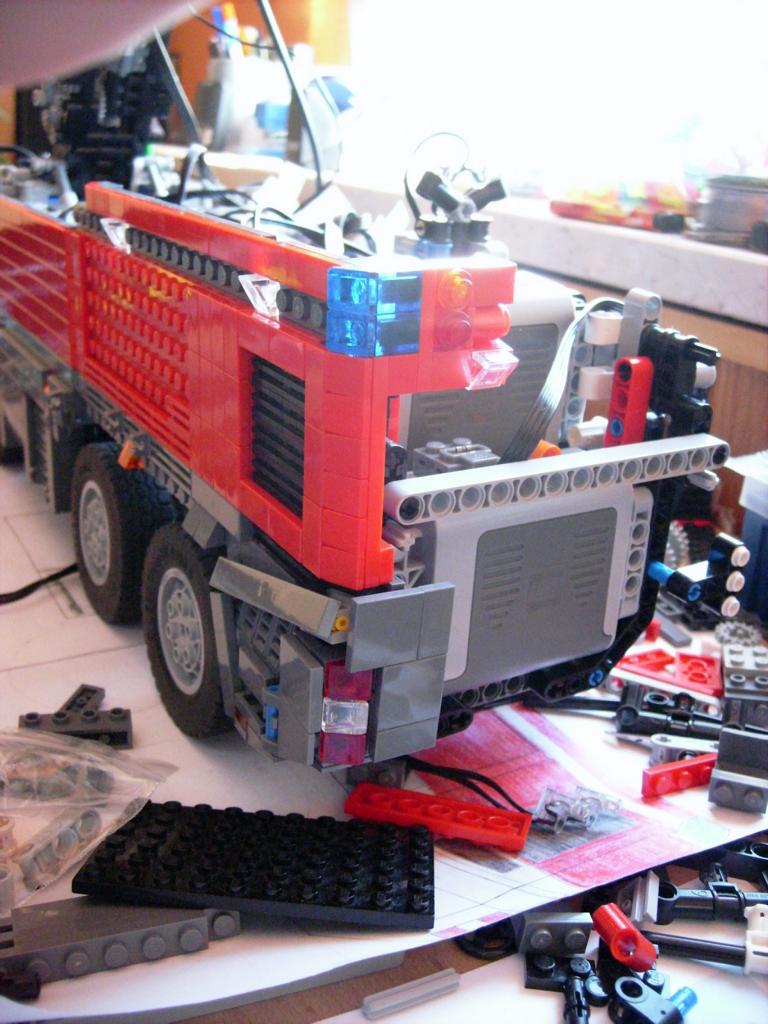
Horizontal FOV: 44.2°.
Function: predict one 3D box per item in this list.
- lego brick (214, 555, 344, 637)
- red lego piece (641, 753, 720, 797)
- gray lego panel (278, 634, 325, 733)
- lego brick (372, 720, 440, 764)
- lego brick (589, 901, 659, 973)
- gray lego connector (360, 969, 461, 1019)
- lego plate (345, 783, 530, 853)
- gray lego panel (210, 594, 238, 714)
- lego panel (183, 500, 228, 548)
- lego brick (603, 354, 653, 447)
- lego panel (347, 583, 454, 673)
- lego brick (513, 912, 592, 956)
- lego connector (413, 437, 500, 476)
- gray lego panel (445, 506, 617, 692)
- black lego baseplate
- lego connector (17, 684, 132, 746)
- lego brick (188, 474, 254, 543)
[{"bbox_3d":[-0.025,0.019,0.215,0.032,0.008,0.003,19,2,29],"label":"lego brick"},{"bbox_3d":[0.085,0.076,0.270,0.024,0.008,0.005,-5,20,-23],"label":"red lego piece"},{"bbox_3d":[-0.018,0.037,0.204,0.003,0.016,0.016,-10,26,-29],"label":"gray lego panel"},{"bbox_3d":[0.004,0.050,0.212,0.016,0.008,0.003,-6,23,-30],"label":"lego brick"},{"bbox_3d":[0.058,0.103,0.229,0.007,0.008,0.016,-48,29,-3],"label":"lego brick"},{"bbox_3d":[0.007,0.113,0.222,0.024,0.005,0.005,-7,24,-23],"label":"gray lego connector"},{"bbox_3d":[0.015,0.082,0.254,0.048,0.005,0.016,7,5,14],"label":"lego plate"},{"bbox_3d":[-0.039,0.036,0.241,0.004,0.032,0.008,-10,10,-29],"label":"gray lego panel"},{"bbox_3d":[-0.043,0.002,0.226,0.005,0.008,0.016,-9,23,-30],"label":"lego panel"},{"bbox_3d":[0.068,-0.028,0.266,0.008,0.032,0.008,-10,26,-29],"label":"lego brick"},{"bbox_3d":[0.004,0.025,0.201,0.024,0.016,0.003,-6,23,-30],"label":"lego panel"},{"bbox_3d":[0.040,0.098,0.220,0.016,0.008,0.005,5,14,-10],"label":"lego brick"},{"bbox_3d":[0.017,-0.011,0.225,0.016,0.008,0.016,-10,26,-29],"label":"lego connector"},{"bbox_3d":[0.039,0.022,0.248,0.052,0.044,0.006,-10,26,-29],"label":"gray lego panel"},{"bbox_3d":[-0.028,0.084,0.232,0.080,0.005,0.048,5,3,0],"label":"black lego baseplate"},{"bbox_3d":[-0.093,0.061,0.287,0.032,0.009,0.023,-1,20,-11],"label":"lego connector"},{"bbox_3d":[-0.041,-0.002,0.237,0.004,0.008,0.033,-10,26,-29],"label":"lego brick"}]

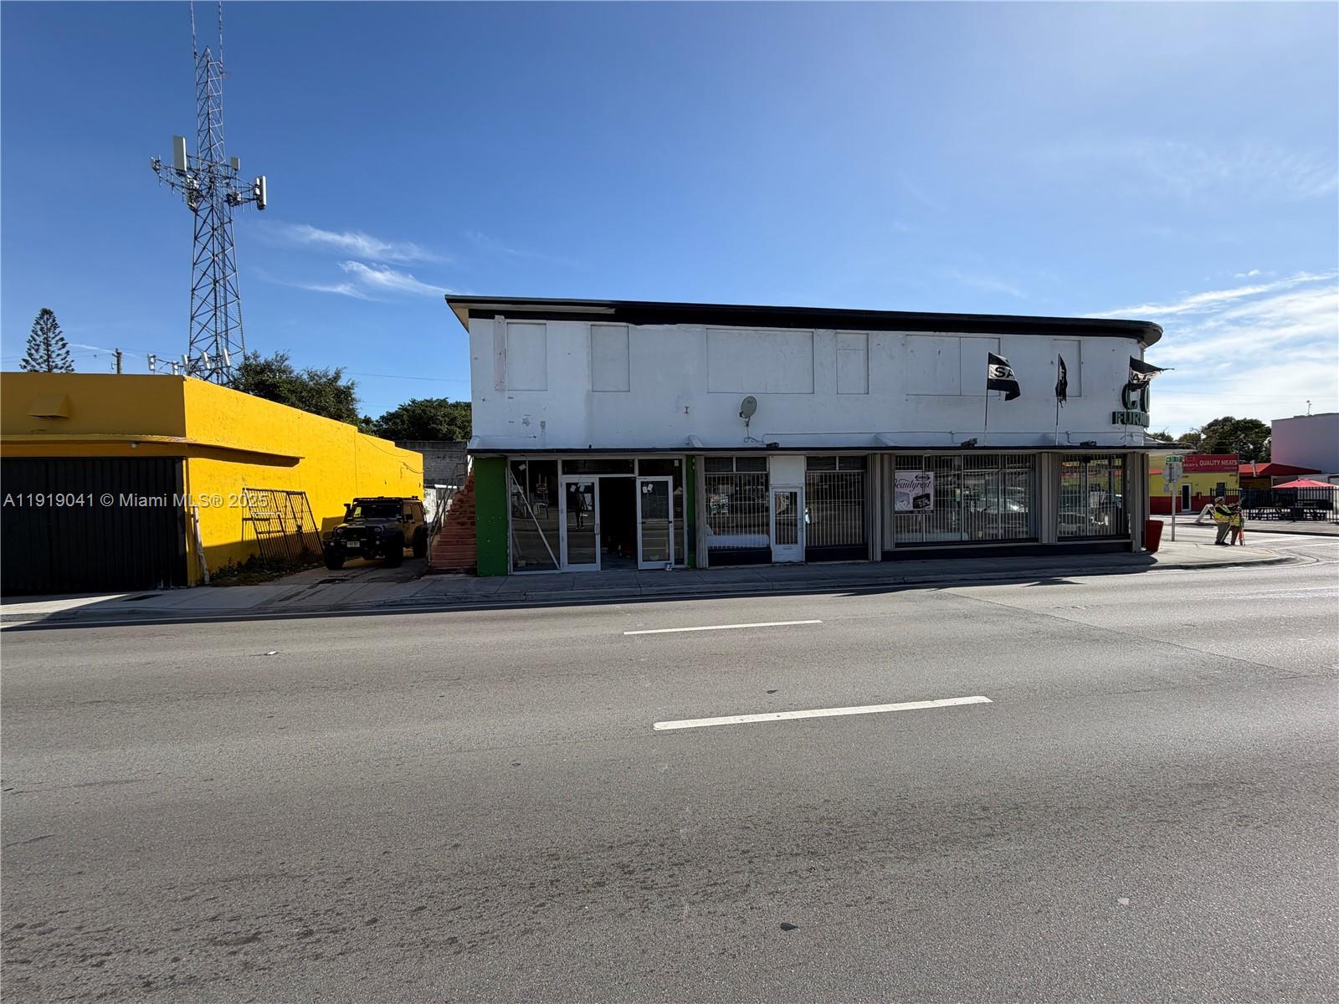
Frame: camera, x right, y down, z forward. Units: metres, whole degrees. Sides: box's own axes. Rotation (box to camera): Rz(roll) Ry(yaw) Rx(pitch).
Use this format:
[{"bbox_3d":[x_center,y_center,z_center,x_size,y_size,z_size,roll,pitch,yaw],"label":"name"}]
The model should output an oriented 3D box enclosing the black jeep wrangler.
[{"bbox_3d":[-8.513,0.829,15.874,1.950,1.930,4.100,-1,1,-9],"label":"black jeep wrangler"}]

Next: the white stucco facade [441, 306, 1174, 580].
[{"bbox_3d":[3.909,-1.744,20.849,20.020,6.463,14.800,-1,1,-9],"label":"white stucco facade"}]

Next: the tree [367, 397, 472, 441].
[{"bbox_3d":[-19.477,-3.331,43.080,9.500,9.704,9.500,-1,1,-9],"label":"tree"}]

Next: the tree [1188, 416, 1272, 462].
[{"bbox_3d":[51.885,-3.847,50.067,9.000,8.052,9.000,-1,1,-9],"label":"tree"}]

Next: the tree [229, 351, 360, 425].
[{"bbox_3d":[-21.945,-3.532,32.087,8.000,10.555,8.000,-1,1,-9],"label":"tree"}]

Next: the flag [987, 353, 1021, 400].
[{"bbox_3d":[8.541,-3.208,13.839,0.800,1.120,0.350,-1,1,-9],"label":"flag"}]

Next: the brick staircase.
[{"bbox_3d":[-5.993,0.121,17.052,1.400,3.200,6.000,-1,1,-9],"label":"brick staircase"}]

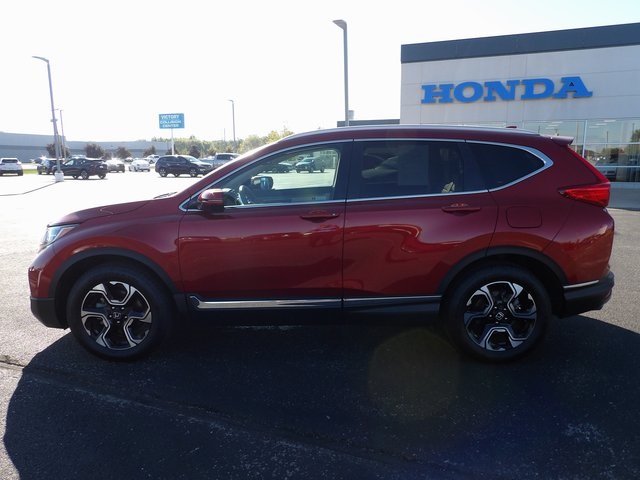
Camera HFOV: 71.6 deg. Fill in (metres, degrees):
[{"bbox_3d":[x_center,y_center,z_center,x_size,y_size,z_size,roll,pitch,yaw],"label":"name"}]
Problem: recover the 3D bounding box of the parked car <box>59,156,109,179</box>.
[{"bbox_3d":[-18.545,-5.505,34.400,4.450,1.620,1.820,3,11,19],"label":"parked car"}]

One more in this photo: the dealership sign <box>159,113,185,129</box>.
[{"bbox_3d":[-20.014,-16.096,60.098,3.050,2.000,0.450,1,10,6],"label":"dealership sign"}]

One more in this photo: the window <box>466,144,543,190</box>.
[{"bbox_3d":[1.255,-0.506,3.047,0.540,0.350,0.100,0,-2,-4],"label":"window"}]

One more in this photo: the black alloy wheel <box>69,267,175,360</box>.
[{"bbox_3d":[-1.415,0.506,3.198,0.735,0.735,0.235,0,10,1],"label":"black alloy wheel"}]

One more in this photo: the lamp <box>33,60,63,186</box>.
[{"bbox_3d":[-18.476,-7.986,30.139,0.550,8.050,1.450,5,11,26],"label":"lamp"}]

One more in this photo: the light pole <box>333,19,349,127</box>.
[{"bbox_3d":[1.276,-6.622,22.139,0.550,8.050,1.450,5,11,26],"label":"light pole"}]

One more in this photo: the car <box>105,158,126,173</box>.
[{"bbox_3d":[-24.571,-8.780,53.000,1.810,1.490,4.500,-8,13,-37],"label":"car"}]

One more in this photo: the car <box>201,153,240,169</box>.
[{"bbox_3d":[-8.191,-7.065,41.300,5.750,1.930,2.000,4,11,20],"label":"car"}]

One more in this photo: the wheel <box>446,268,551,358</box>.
[{"bbox_3d":[1.244,0.501,3.152,0.735,0.735,0.235,0,10,1],"label":"wheel"}]

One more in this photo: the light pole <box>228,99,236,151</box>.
[{"bbox_3d":[-10.237,-12.007,51.773,0.800,8.300,0.300,-3,11,-17],"label":"light pole"}]

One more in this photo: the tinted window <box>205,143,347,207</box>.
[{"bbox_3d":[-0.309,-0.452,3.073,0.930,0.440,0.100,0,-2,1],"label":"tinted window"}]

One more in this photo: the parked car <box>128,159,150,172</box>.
[{"bbox_3d":[-23.529,-9.699,58.000,1.800,1.470,4.500,-8,13,-36],"label":"parked car"}]

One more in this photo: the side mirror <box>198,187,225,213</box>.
[{"bbox_3d":[-0.702,-0.255,2.870,0.160,0.150,0.215,0,10,1],"label":"side mirror"}]

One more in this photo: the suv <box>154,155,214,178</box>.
[{"bbox_3d":[-11.031,-6.021,36.200,4.850,1.750,1.930,3,11,19],"label":"suv"}]

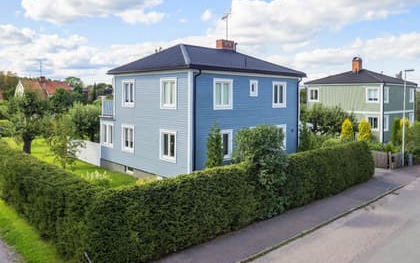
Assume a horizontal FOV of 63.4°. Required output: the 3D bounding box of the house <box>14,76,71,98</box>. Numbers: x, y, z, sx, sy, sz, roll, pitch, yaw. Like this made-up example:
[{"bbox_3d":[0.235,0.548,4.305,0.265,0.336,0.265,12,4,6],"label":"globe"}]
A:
[{"bbox_3d":[-36.766,-7.616,75.063,10.000,8.600,7.800,-5,8,-44],"label":"house"}]

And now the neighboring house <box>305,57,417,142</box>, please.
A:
[{"bbox_3d":[16.935,-3.634,37.793,10.146,9.259,8.372,-5,8,-43],"label":"neighboring house"}]

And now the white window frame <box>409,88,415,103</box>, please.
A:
[{"bbox_3d":[22.359,-3.960,37.581,1.400,1.550,0.120,-5,8,-43],"label":"white window frame"}]

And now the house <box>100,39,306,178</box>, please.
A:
[{"bbox_3d":[-0.595,-1.839,23.068,10.490,8.619,9.752,-5,8,-44],"label":"house"}]

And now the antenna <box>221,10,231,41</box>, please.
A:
[{"bbox_3d":[1.130,-7.296,23.271,0.650,2.111,0.900,-2,7,-23],"label":"antenna"}]

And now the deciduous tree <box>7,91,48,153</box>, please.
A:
[{"bbox_3d":[-14.756,-0.741,27.241,3.231,5.073,3.231,-5,8,-44],"label":"deciduous tree"}]

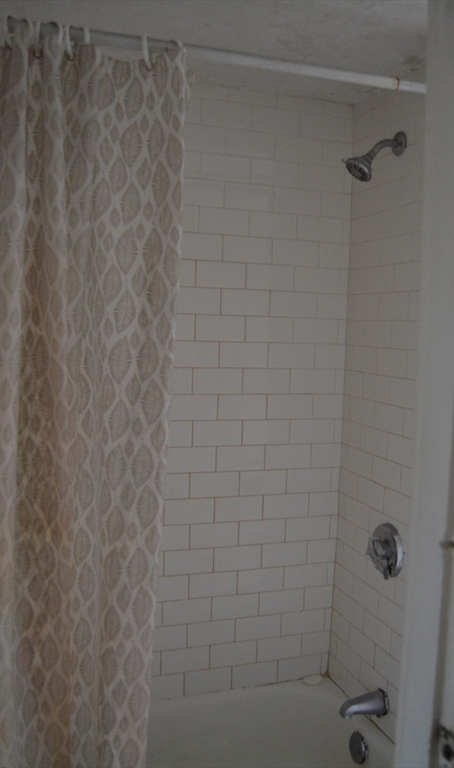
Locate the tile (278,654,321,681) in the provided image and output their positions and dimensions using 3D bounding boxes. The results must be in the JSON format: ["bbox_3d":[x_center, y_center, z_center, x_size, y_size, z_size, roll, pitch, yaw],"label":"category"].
[{"bbox_3d":[0.234,0.915,2.272,0.152,0.075,0.009,0,5,-18],"label":"tile"}]

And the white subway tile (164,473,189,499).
[{"bbox_3d":[-0.182,0.301,2.068,0.152,0.076,0.008,0,5,-18],"label":"white subway tile"}]

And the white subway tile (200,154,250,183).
[{"bbox_3d":[-0.008,-0.624,2.035,0.152,0.075,0.010,0,5,-18],"label":"white subway tile"}]

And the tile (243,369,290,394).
[{"bbox_3d":[0.120,-0.008,2.124,0.152,0.075,0.009,0,5,-19],"label":"tile"}]

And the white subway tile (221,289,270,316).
[{"bbox_3d":[0.056,-0.241,2.100,0.154,0.076,0.008,0,5,-19],"label":"white subway tile"}]

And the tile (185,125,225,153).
[{"bbox_3d":[-0.077,-0.701,2.003,0.153,0.076,0.009,0,5,-18],"label":"tile"}]

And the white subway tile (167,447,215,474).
[{"bbox_3d":[-0.107,0.224,2.080,0.153,0.076,0.009,0,5,-18],"label":"white subway tile"}]

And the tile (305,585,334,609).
[{"bbox_3d":[0.293,0.685,2.259,0.103,0.076,0.009,0,5,-18],"label":"tile"}]

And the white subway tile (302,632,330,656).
[{"bbox_3d":[0.288,0.835,2.265,0.102,0.075,0.009,0,5,-19],"label":"white subway tile"}]

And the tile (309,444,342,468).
[{"bbox_3d":[0.313,0.227,2.231,0.104,0.076,0.008,0,5,-19],"label":"tile"}]

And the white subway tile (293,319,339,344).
[{"bbox_3d":[0.275,-0.163,2.186,0.152,0.076,0.009,0,5,-18],"label":"white subway tile"}]

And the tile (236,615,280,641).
[{"bbox_3d":[0.098,0.765,2.205,0.152,0.076,0.008,0,5,-18],"label":"tile"}]

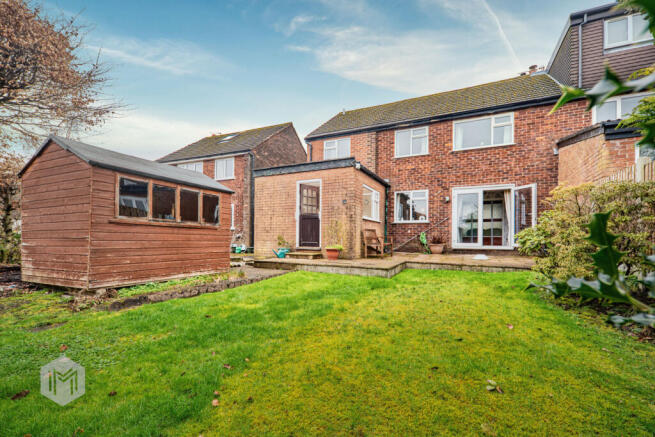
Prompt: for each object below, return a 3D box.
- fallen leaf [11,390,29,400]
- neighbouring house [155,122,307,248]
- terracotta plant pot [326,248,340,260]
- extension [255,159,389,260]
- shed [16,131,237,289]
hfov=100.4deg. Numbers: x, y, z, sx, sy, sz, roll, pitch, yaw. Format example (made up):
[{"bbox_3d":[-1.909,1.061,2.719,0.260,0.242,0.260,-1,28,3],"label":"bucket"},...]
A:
[{"bbox_3d":[-1.760,1.010,1.560,0.050,0.020,0.080,-1,-3,10],"label":"fallen leaf"},{"bbox_3d":[-5.000,-1.950,17.300,6.100,7.600,7.700,-1,-3,21],"label":"neighbouring house"},{"bbox_3d":[0.147,0.968,7.300,0.340,0.310,0.340,0,-3,0],"label":"terracotta plant pot"},{"bbox_3d":[-0.120,-0.130,9.500,3.550,2.800,3.100,-1,-3,24],"label":"extension"},{"bbox_3d":[-3.620,-0.060,5.330,2.150,2.330,2.520,-1,-3,27],"label":"shed"}]

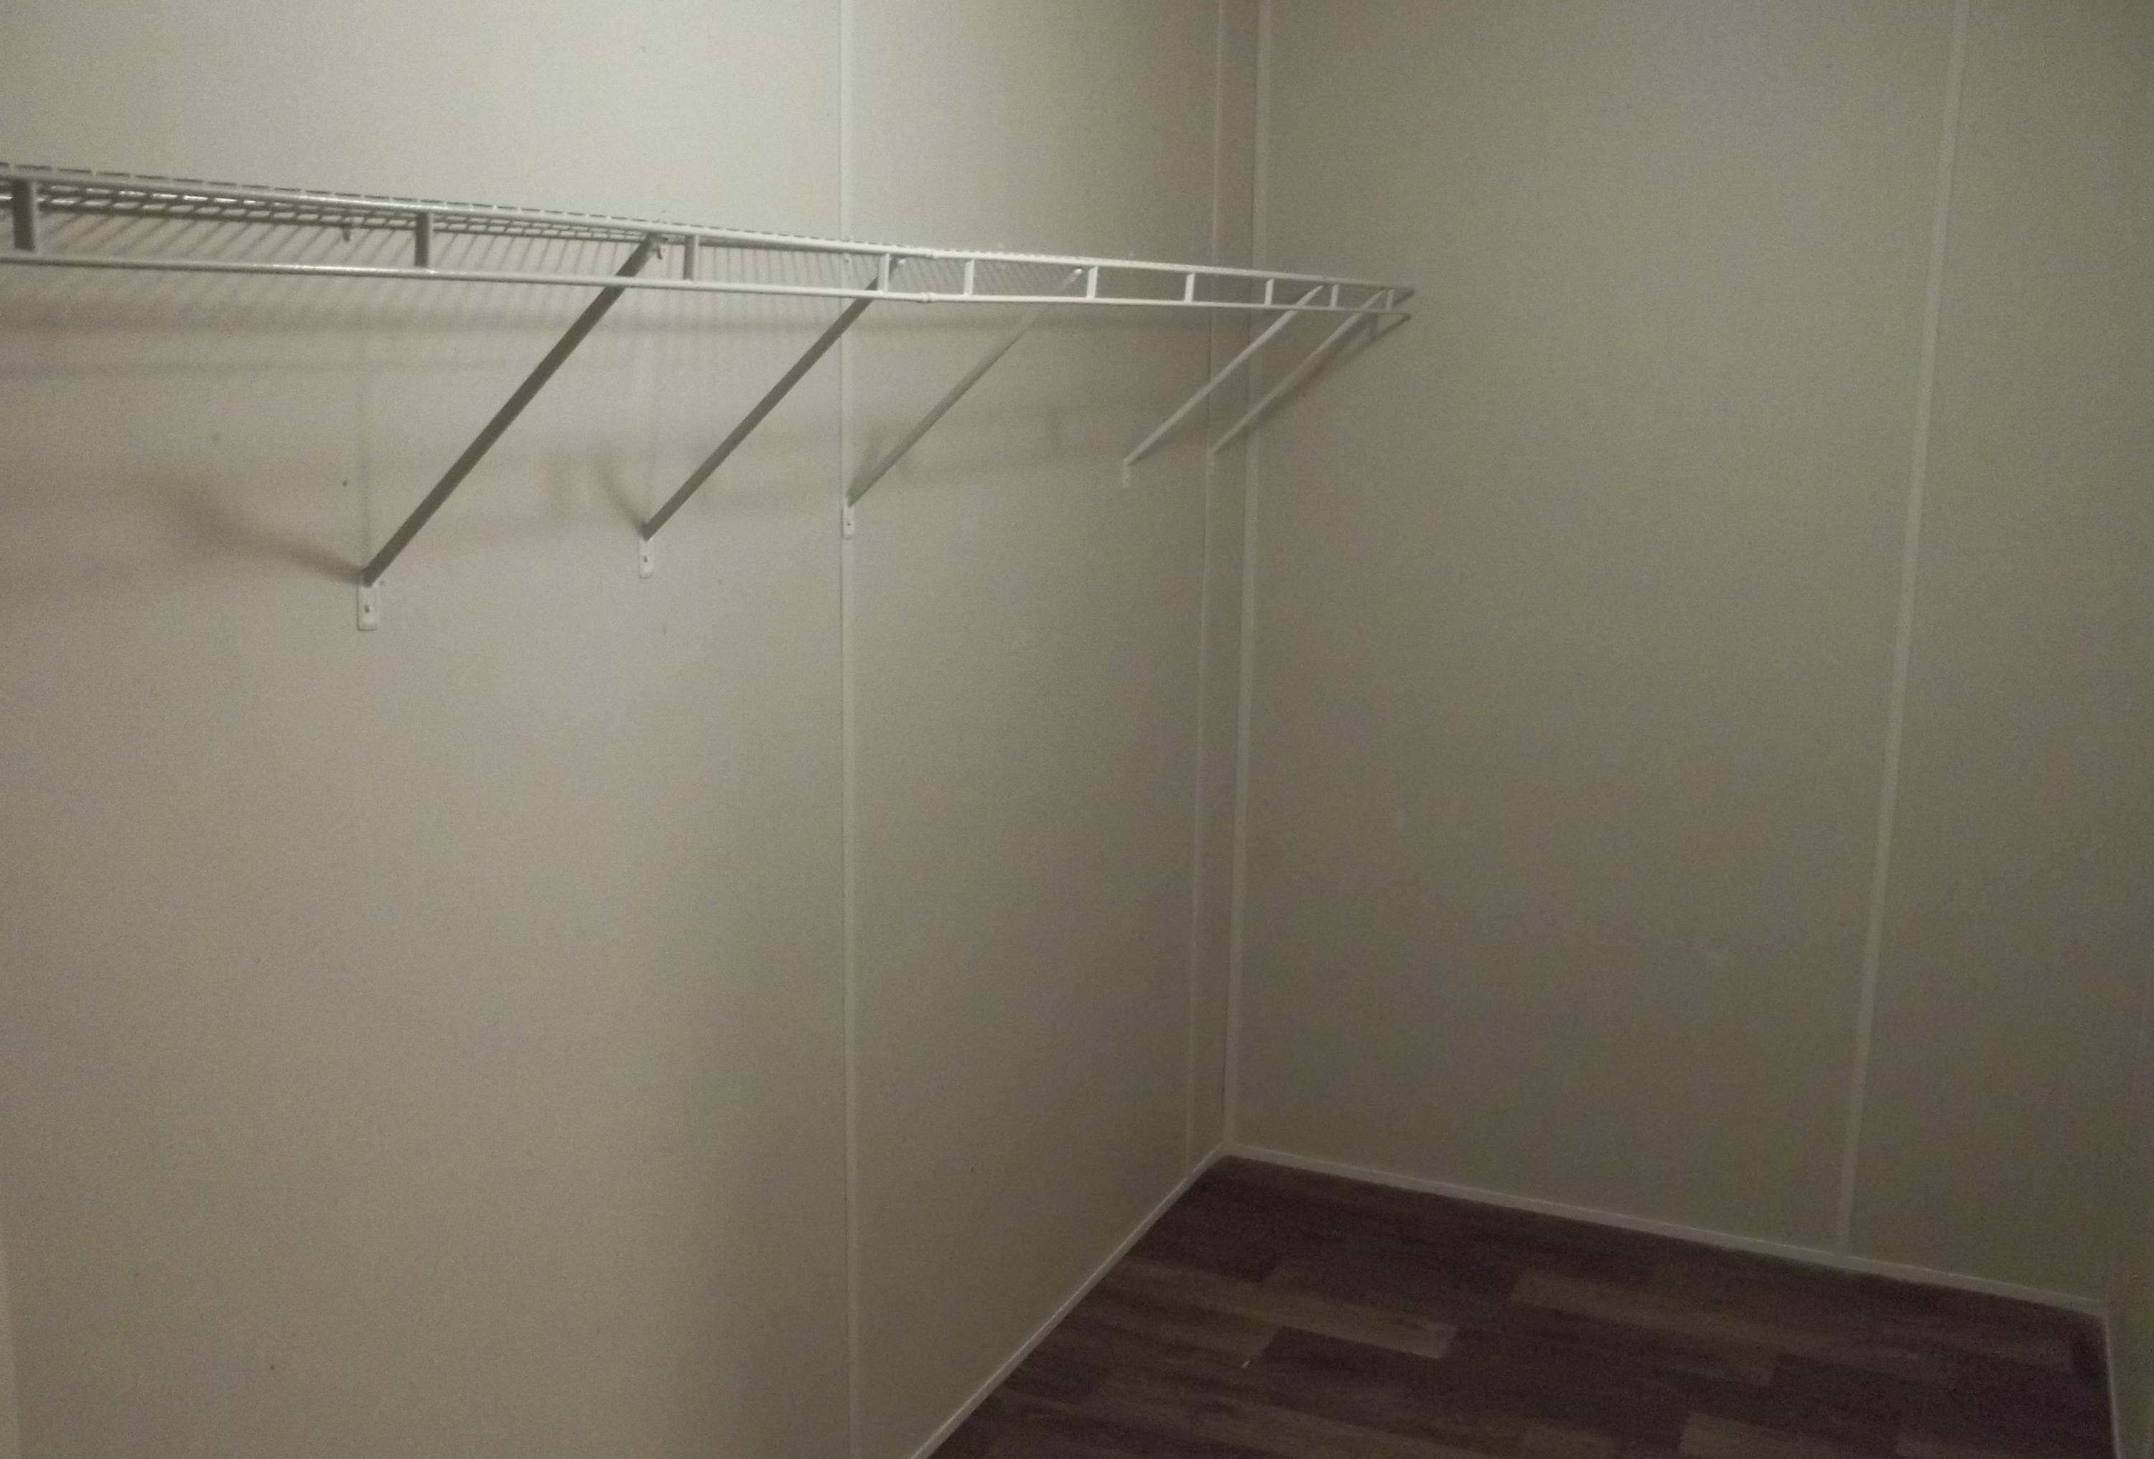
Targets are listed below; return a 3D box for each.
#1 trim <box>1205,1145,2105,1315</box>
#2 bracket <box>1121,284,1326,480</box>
[{"bbox_3d":[0.998,0.894,3.714,1.555,0.032,0.013,6,12,24],"label":"trim"},{"bbox_3d":[0.224,-0.528,3.173,0.314,0.314,0.018,6,12,24],"label":"bracket"}]

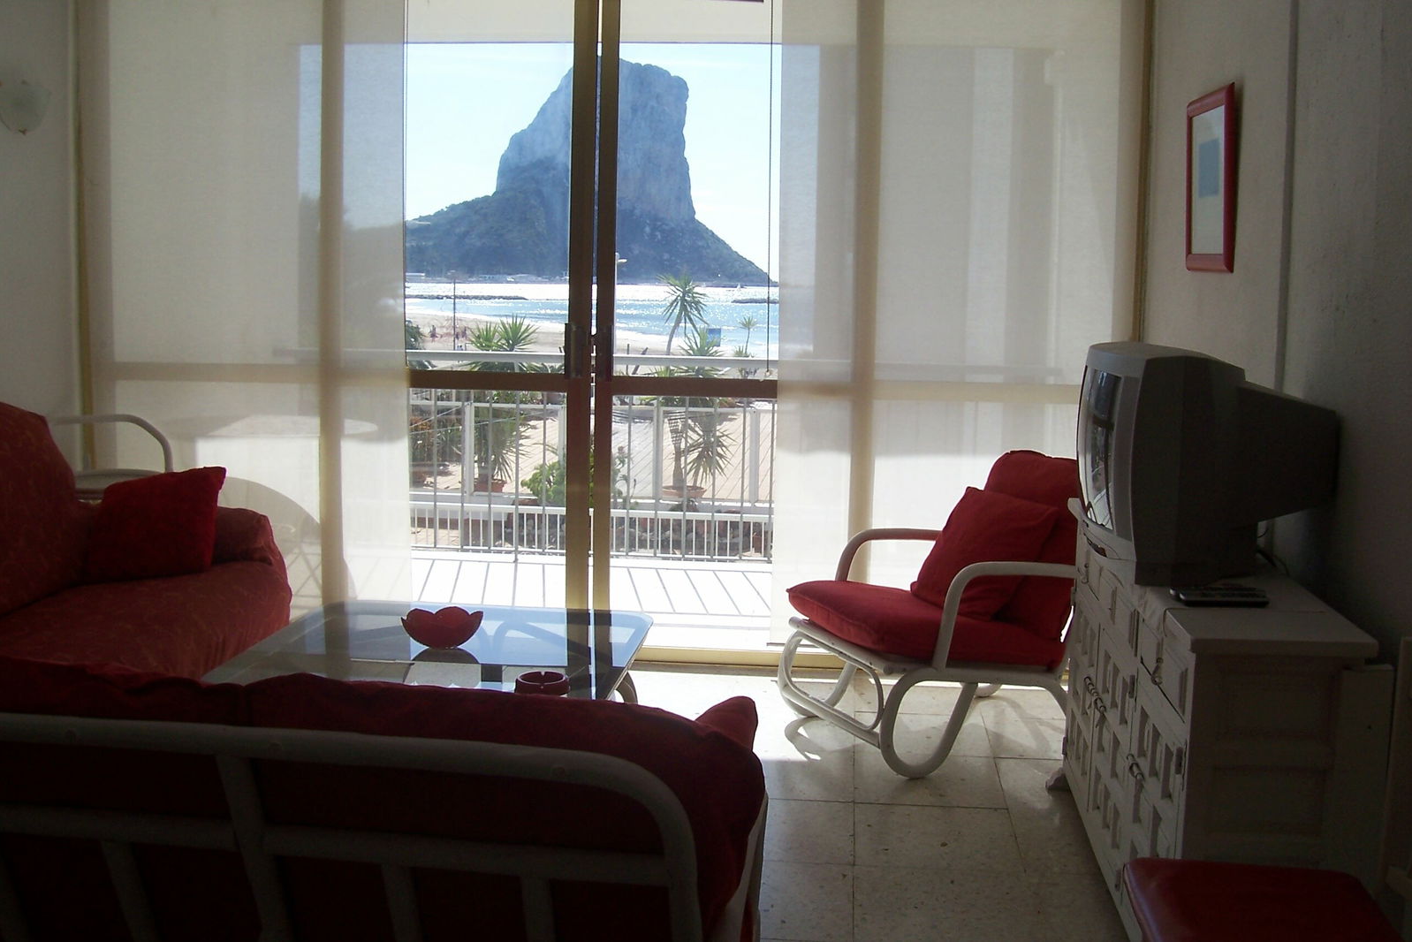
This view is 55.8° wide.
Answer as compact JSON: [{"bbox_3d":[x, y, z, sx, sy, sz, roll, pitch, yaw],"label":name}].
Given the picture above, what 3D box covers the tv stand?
[{"bbox_3d":[1.112,0.572,3.146,0.390,0.755,1.430,2,8,6],"label":"tv stand"}]

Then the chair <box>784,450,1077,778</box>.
[{"bbox_3d":[0.764,0.386,4.077,0.920,0.870,0.640,-2,9,-22],"label":"chair"}]

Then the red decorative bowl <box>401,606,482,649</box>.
[{"bbox_3d":[-0.647,0.390,3.294,0.190,0.084,0.190,1,8,0],"label":"red decorative bowl"}]

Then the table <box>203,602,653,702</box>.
[{"bbox_3d":[-0.644,0.667,3.302,0.943,0.475,0.935,2,8,6],"label":"table"}]

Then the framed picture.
[{"bbox_3d":[1.392,-0.801,3.706,0.030,0.505,0.490,2,8,6],"label":"framed picture"}]

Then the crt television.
[{"bbox_3d":[1.136,-0.031,3.059,0.445,0.490,0.550,2,8,4],"label":"crt television"}]

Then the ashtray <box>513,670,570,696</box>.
[{"bbox_3d":[-0.364,0.469,2.960,0.118,0.032,0.118,2,8,6],"label":"ashtray"}]

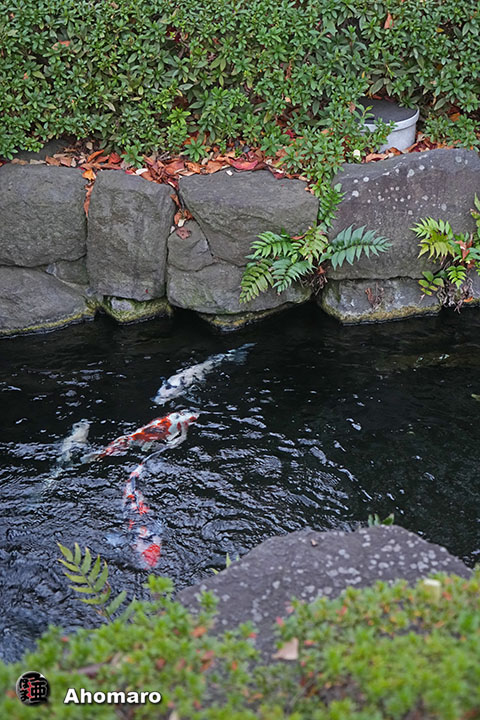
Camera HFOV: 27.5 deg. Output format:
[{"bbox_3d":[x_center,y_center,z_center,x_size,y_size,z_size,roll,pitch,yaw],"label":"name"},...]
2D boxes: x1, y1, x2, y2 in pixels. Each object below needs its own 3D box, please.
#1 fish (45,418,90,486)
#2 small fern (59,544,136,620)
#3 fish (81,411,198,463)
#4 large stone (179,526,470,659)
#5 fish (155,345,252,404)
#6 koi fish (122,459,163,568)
[{"bbox_3d":[-0.612,0.323,3.474,0.110,0.100,0.370,8,35,11],"label":"fish"},{"bbox_3d":[-0.310,0.478,2.116,0.170,0.140,0.150,0,34,0],"label":"small fern"},{"bbox_3d":[-0.356,0.275,3.547,0.460,0.120,0.130,-20,39,-27],"label":"fish"},{"bbox_3d":[0.183,0.614,2.237,0.620,0.320,0.400,0,34,0],"label":"large stone"},{"bbox_3d":[-0.137,0.049,3.881,0.130,0.120,0.500,29,43,36],"label":"fish"},{"bbox_3d":[-0.312,0.494,3.221,0.130,0.120,0.480,-5,34,-7],"label":"koi fish"}]

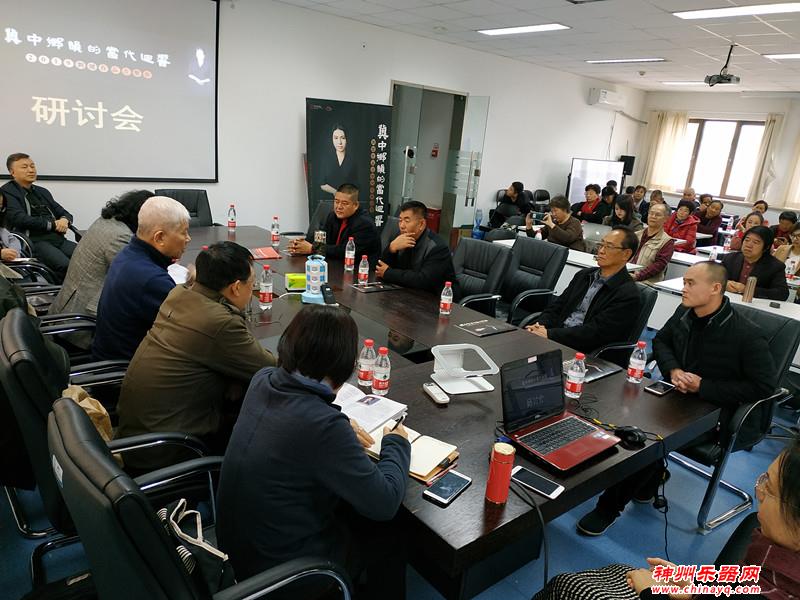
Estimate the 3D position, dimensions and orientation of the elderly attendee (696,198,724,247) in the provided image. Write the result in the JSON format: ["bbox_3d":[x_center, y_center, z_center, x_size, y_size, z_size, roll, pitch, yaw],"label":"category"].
[{"bbox_3d":[4.370,-0.768,7.815,0.720,1.250,0.520,-9,21,-40],"label":"elderly attendee"}]

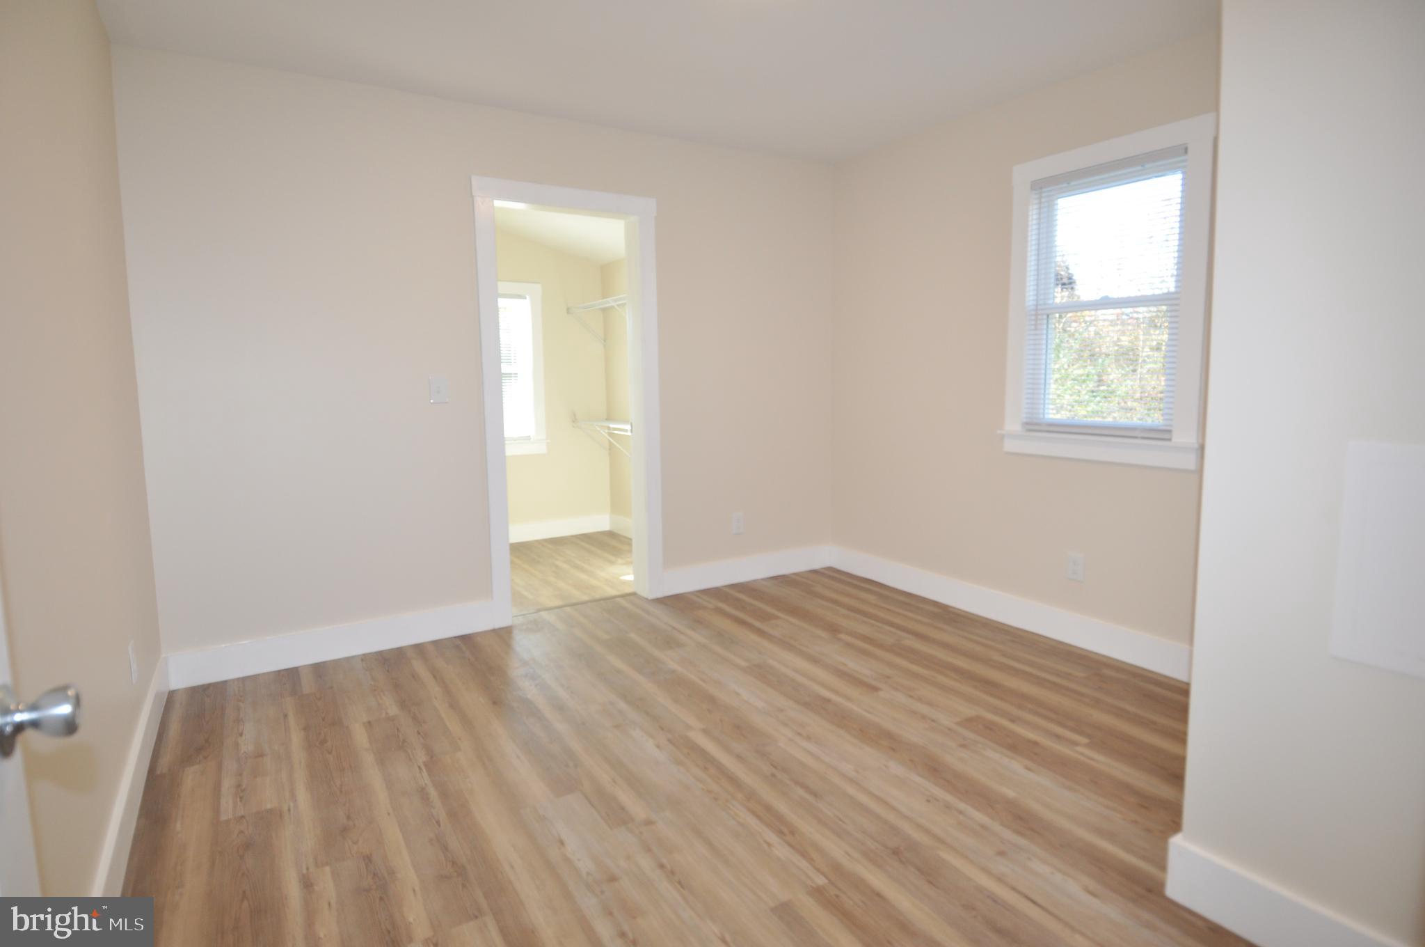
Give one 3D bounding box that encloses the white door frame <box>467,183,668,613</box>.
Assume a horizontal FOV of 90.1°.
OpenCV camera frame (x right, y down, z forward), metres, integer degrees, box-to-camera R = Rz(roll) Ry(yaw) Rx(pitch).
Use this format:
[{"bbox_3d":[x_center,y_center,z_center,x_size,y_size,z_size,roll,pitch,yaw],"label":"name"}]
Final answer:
[{"bbox_3d":[-0.711,-0.337,3.644,0.941,2.127,0.130,-5,8,-31],"label":"white door frame"}]

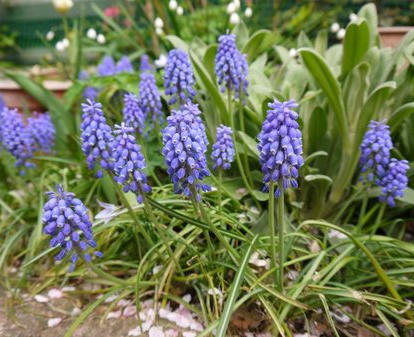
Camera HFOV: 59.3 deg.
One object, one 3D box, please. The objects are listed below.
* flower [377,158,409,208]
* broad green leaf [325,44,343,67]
[{"bbox_3d":[0.176,0.014,0.345,0.028,0.049,0.028,13,21,0],"label":"flower"},{"bbox_3d":[0.167,-0.148,0.480,0.025,0.034,0.014,5,24,-2],"label":"broad green leaf"}]

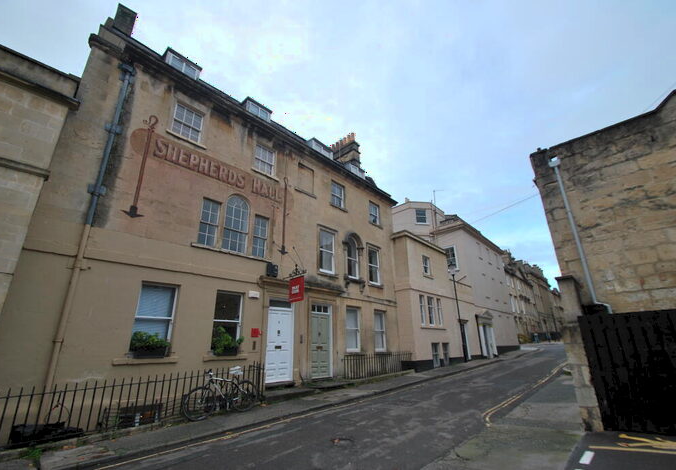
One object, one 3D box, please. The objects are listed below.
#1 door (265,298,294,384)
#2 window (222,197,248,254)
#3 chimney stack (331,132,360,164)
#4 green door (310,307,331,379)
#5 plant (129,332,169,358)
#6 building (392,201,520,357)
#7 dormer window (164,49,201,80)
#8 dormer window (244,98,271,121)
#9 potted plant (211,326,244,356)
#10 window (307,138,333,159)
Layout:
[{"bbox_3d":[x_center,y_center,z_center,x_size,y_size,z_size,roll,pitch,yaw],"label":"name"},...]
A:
[{"bbox_3d":[-1.840,3.429,9.514,0.120,2.501,1.066,-17,-24,40],"label":"door"},{"bbox_3d":[-3.202,-0.392,9.306,0.150,1.919,0.820,-17,-24,40],"label":"window"},{"bbox_3d":[0.398,-5.314,19.664,2.300,2.300,0.693,-17,-24,40],"label":"chimney stack"},{"bbox_3d":[-0.598,3.885,10.789,0.120,2.534,1.050,-17,-24,40],"label":"green door"},{"bbox_3d":[-4.300,2.507,6.696,0.300,0.600,0.800,-17,-24,40],"label":"plant"},{"bbox_3d":[7.325,4.027,24.623,8.000,11.500,19.700,-17,-24,40],"label":"building"},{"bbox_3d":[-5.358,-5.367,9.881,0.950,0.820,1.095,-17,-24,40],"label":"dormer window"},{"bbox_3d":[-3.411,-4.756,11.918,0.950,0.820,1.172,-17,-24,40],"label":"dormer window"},{"bbox_3d":[-2.995,2.915,8.061,0.300,0.696,0.824,-17,-24,40],"label":"potted plant"},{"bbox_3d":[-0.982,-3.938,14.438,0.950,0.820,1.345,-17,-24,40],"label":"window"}]

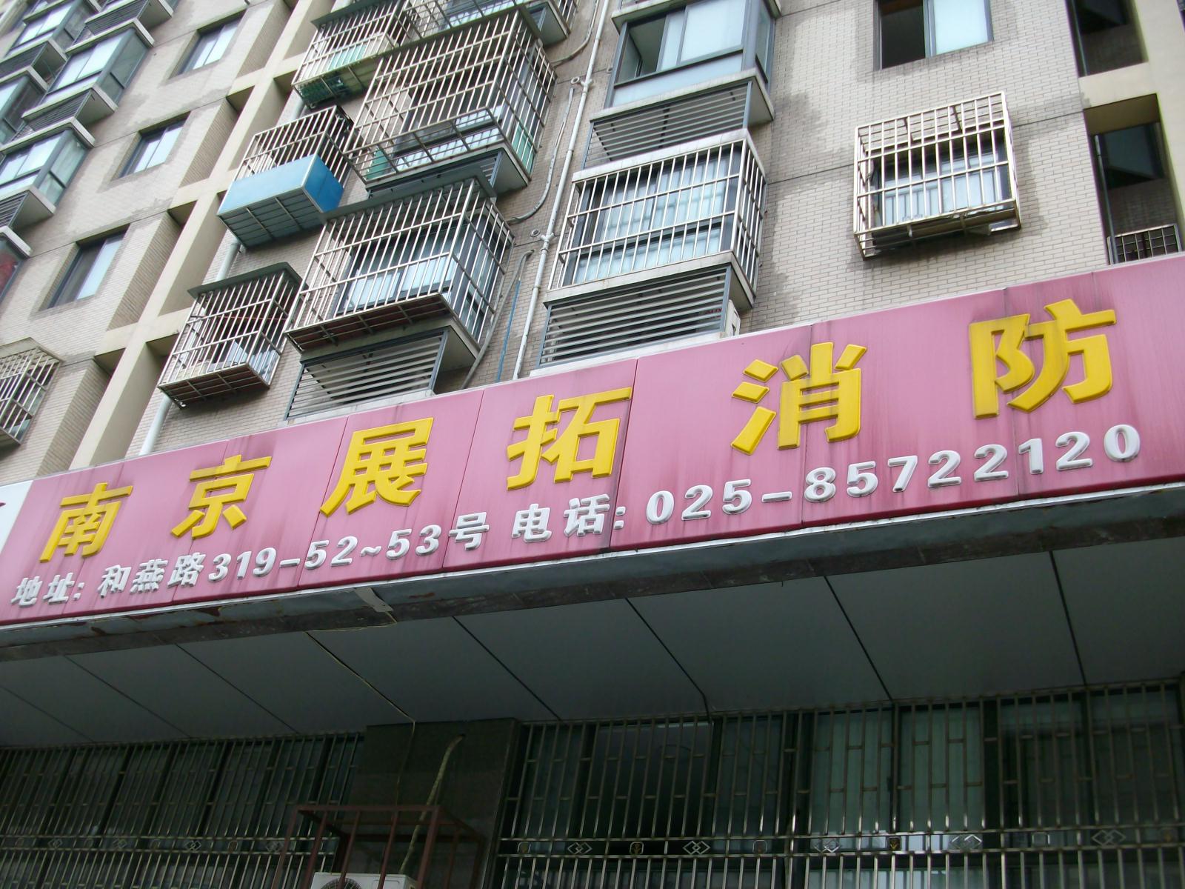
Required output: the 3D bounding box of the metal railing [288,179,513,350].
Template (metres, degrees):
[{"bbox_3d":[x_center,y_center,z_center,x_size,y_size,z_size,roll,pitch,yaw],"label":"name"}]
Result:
[{"bbox_3d":[-2.113,-1.784,12.766,1.930,1.695,0.820,-9,-39,24],"label":"metal railing"}]

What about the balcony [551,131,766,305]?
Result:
[{"bbox_3d":[0.660,-2.076,11.546,1.889,1.796,0.600,-9,-39,24],"label":"balcony"}]

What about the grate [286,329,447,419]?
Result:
[{"bbox_3d":[-2.291,-0.694,11.788,1.762,0.727,0.080,-9,-39,24],"label":"grate"}]

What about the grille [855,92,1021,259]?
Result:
[{"bbox_3d":[3.116,-2.452,10.616,1.357,1.455,0.330,-9,-39,24],"label":"grille"}]

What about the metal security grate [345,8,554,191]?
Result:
[{"bbox_3d":[-1.663,-3.974,14.106,1.939,1.869,1.100,-9,-39,24],"label":"metal security grate"}]

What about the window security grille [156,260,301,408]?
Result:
[{"bbox_3d":[-4.294,-1.291,13.907,1.351,1.587,0.430,-9,-39,24],"label":"window security grille"}]

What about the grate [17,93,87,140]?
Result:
[{"bbox_3d":[-9.416,-5.693,20.307,1.480,0.680,0.080,-9,-39,24],"label":"grate"}]

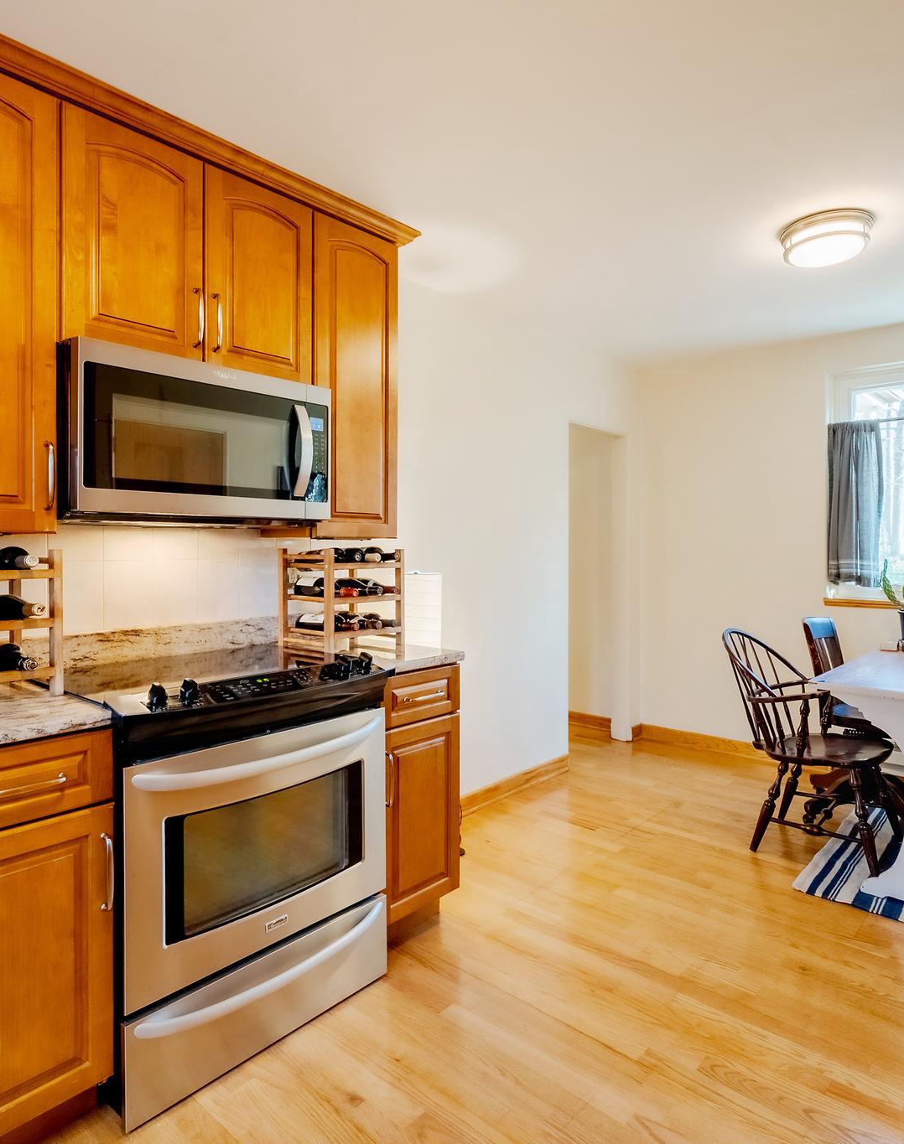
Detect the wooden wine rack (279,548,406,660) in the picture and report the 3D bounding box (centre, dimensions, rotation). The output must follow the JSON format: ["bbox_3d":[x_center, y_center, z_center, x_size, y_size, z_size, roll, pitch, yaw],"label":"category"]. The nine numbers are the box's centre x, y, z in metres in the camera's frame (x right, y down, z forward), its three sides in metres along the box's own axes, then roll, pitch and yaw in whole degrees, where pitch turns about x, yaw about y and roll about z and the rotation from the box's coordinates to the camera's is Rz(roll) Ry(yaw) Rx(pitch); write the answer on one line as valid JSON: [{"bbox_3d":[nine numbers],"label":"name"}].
[{"bbox_3d":[-0.398,0.108,2.412,0.270,0.349,0.355,1,1,41],"label":"wooden wine rack"}]

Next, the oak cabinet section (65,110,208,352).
[{"bbox_3d":[-0.952,-0.866,1.864,0.335,0.575,0.375,2,3,42],"label":"oak cabinet section"}]

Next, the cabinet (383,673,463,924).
[{"bbox_3d":[-0.334,0.736,2.375,0.650,0.830,0.372,1,1,41],"label":"cabinet"}]

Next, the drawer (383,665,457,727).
[{"bbox_3d":[-0.276,0.401,2.318,0.510,0.155,0.364,1,1,41],"label":"drawer"}]

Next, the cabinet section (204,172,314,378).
[{"bbox_3d":[-0.701,-0.883,2.143,0.335,0.575,0.377,2,3,42],"label":"cabinet section"}]

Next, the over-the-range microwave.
[{"bbox_3d":[-0.799,-0.364,2.007,0.430,0.430,0.757,1,1,41],"label":"over-the-range microwave"}]

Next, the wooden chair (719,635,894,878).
[{"bbox_3d":[1.565,0.729,2.938,0.650,0.940,0.540,1,1,41],"label":"wooden chair"}]

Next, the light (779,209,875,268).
[{"bbox_3d":[1.431,-1.275,2.562,0.330,0.087,0.330,1,1,41],"label":"light"}]

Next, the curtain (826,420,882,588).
[{"bbox_3d":[2.243,-0.383,3.741,0.270,0.930,0.070,2,2,43],"label":"curtain"}]

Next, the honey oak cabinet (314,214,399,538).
[{"bbox_3d":[-0.457,-0.642,2.460,0.340,1.075,0.380,1,1,41],"label":"honey oak cabinet"}]

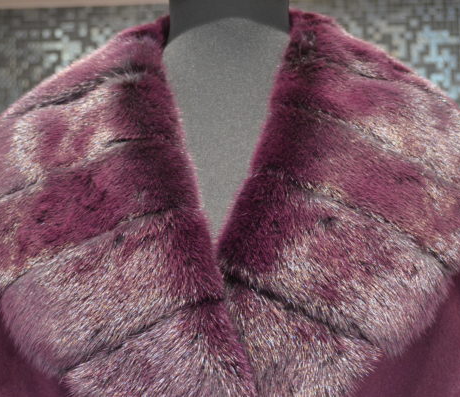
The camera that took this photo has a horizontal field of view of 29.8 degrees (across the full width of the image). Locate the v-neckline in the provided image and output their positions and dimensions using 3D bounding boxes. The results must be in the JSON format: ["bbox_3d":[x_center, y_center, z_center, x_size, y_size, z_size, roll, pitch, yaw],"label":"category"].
[{"bbox_3d":[-0.002,-0.067,0.830,0.140,0.228,0.080,0,2,0],"label":"v-neckline"}]

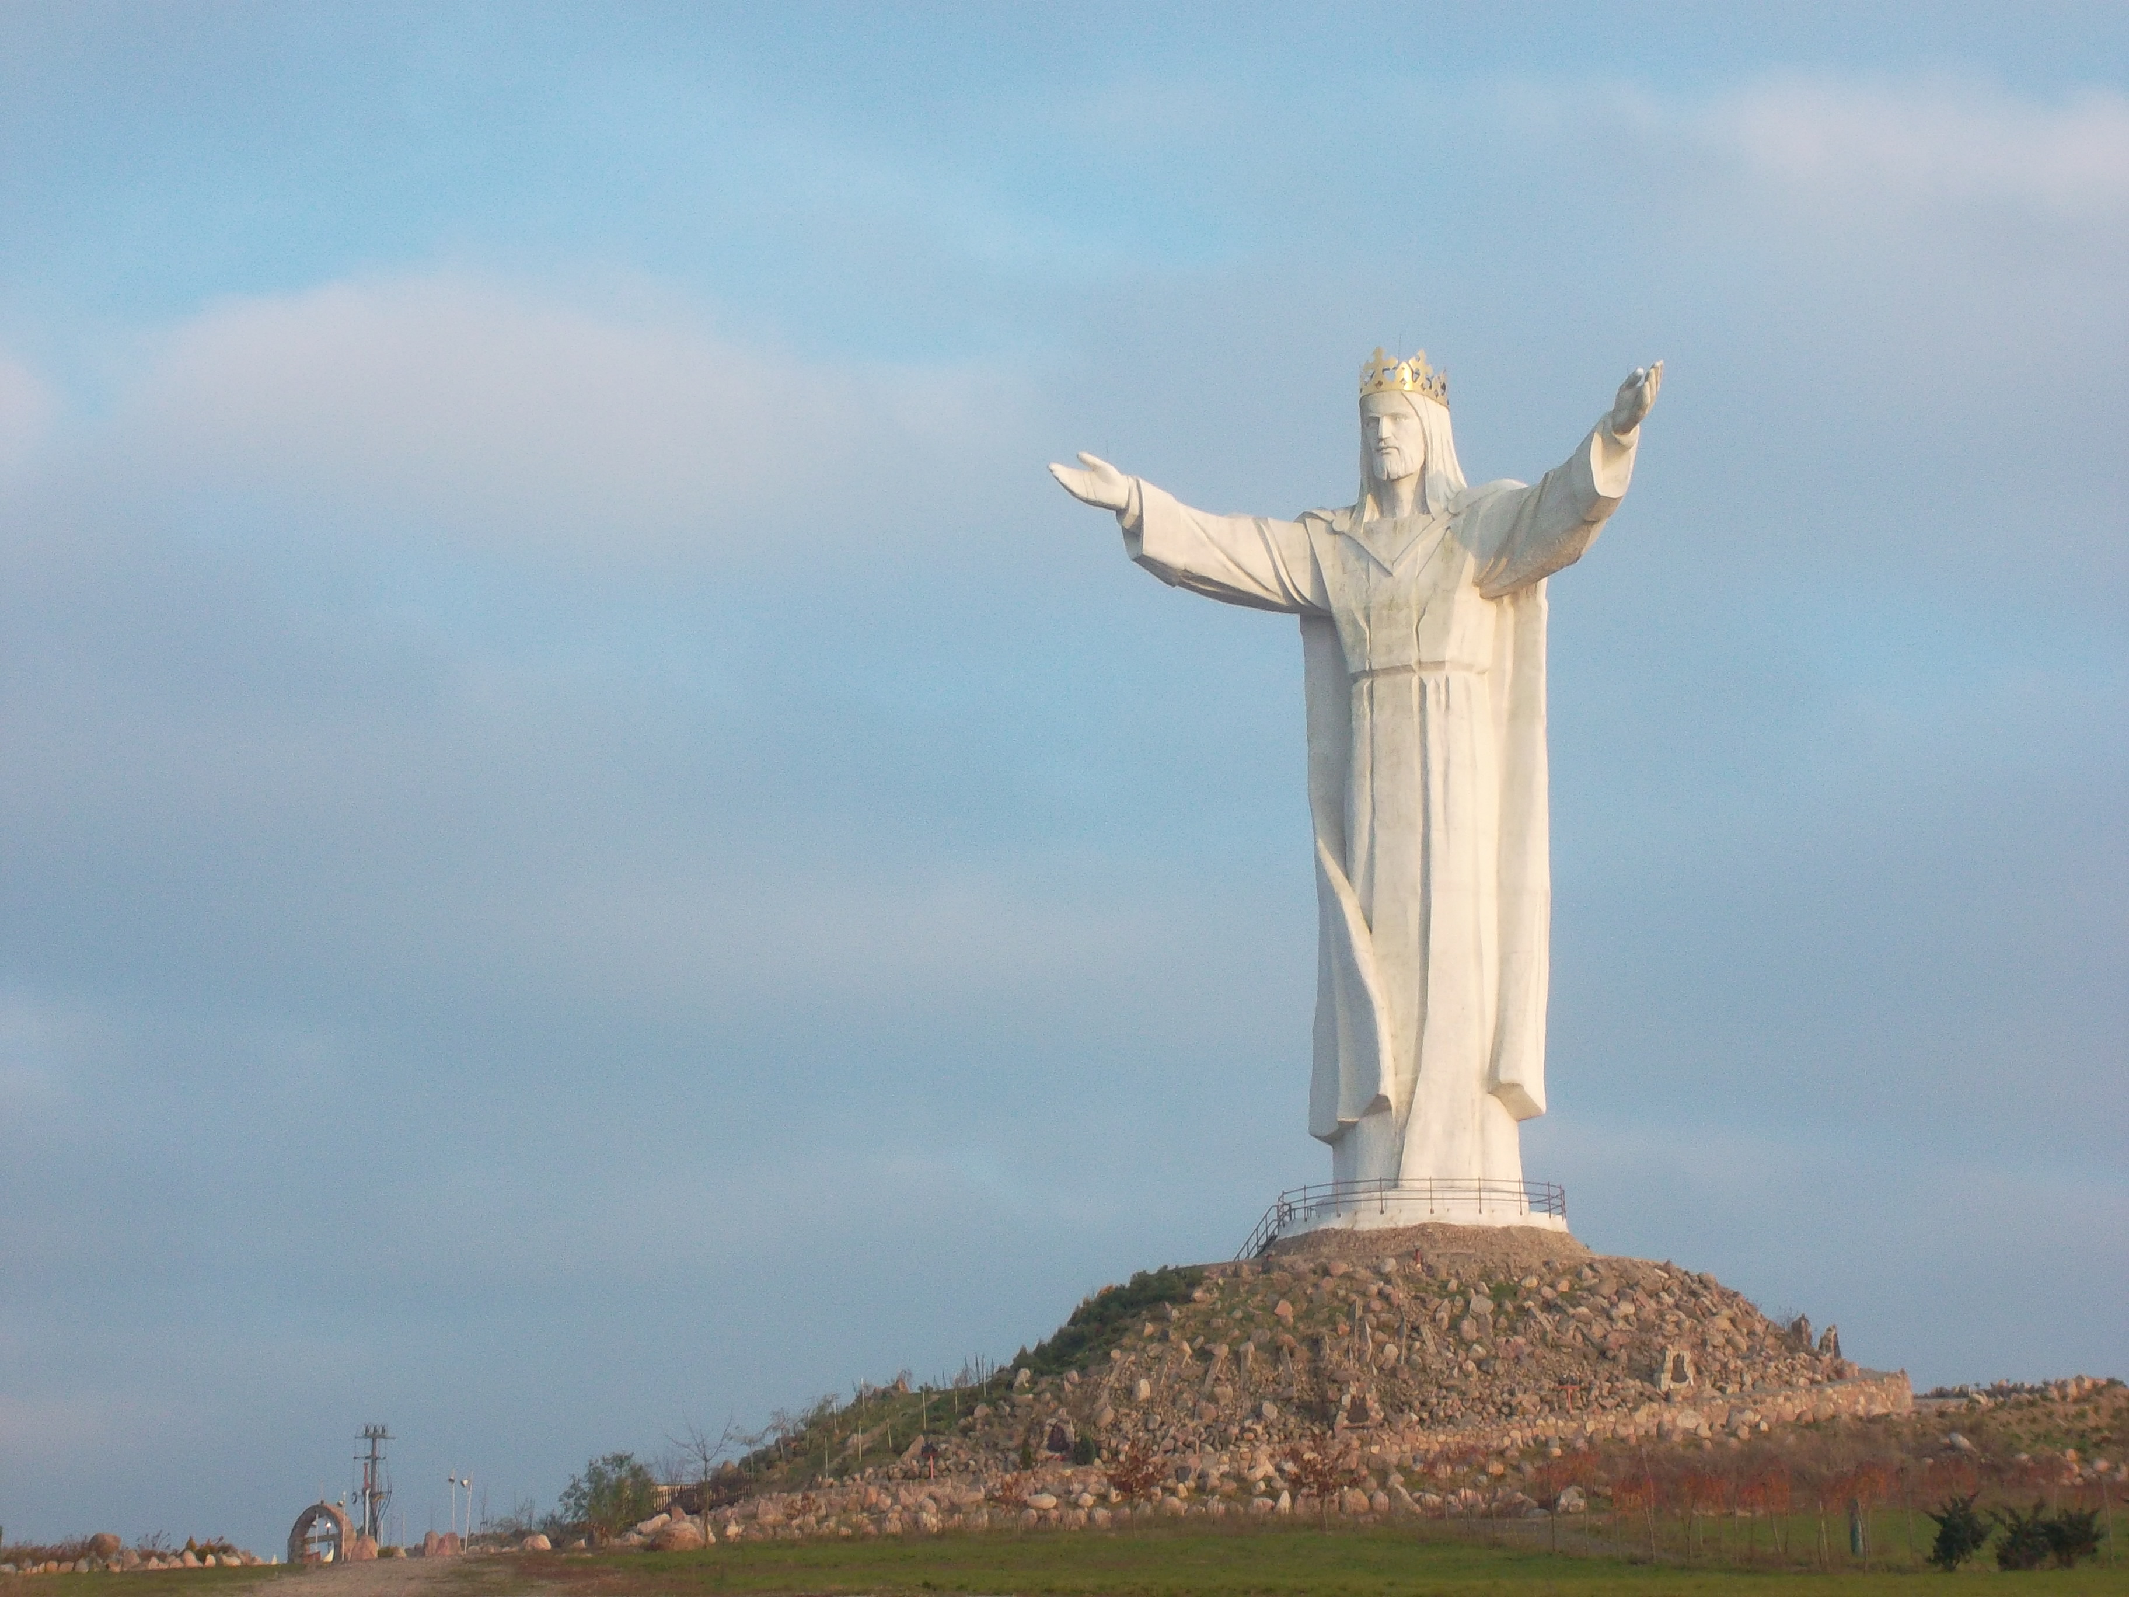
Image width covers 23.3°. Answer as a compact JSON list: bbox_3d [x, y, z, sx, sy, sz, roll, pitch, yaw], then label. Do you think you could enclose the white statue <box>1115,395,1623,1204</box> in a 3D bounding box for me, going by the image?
[{"bbox_3d":[13.386,-1.320,201.013,26.000,33.800,8.000,-6,-11,29],"label":"white statue"}]

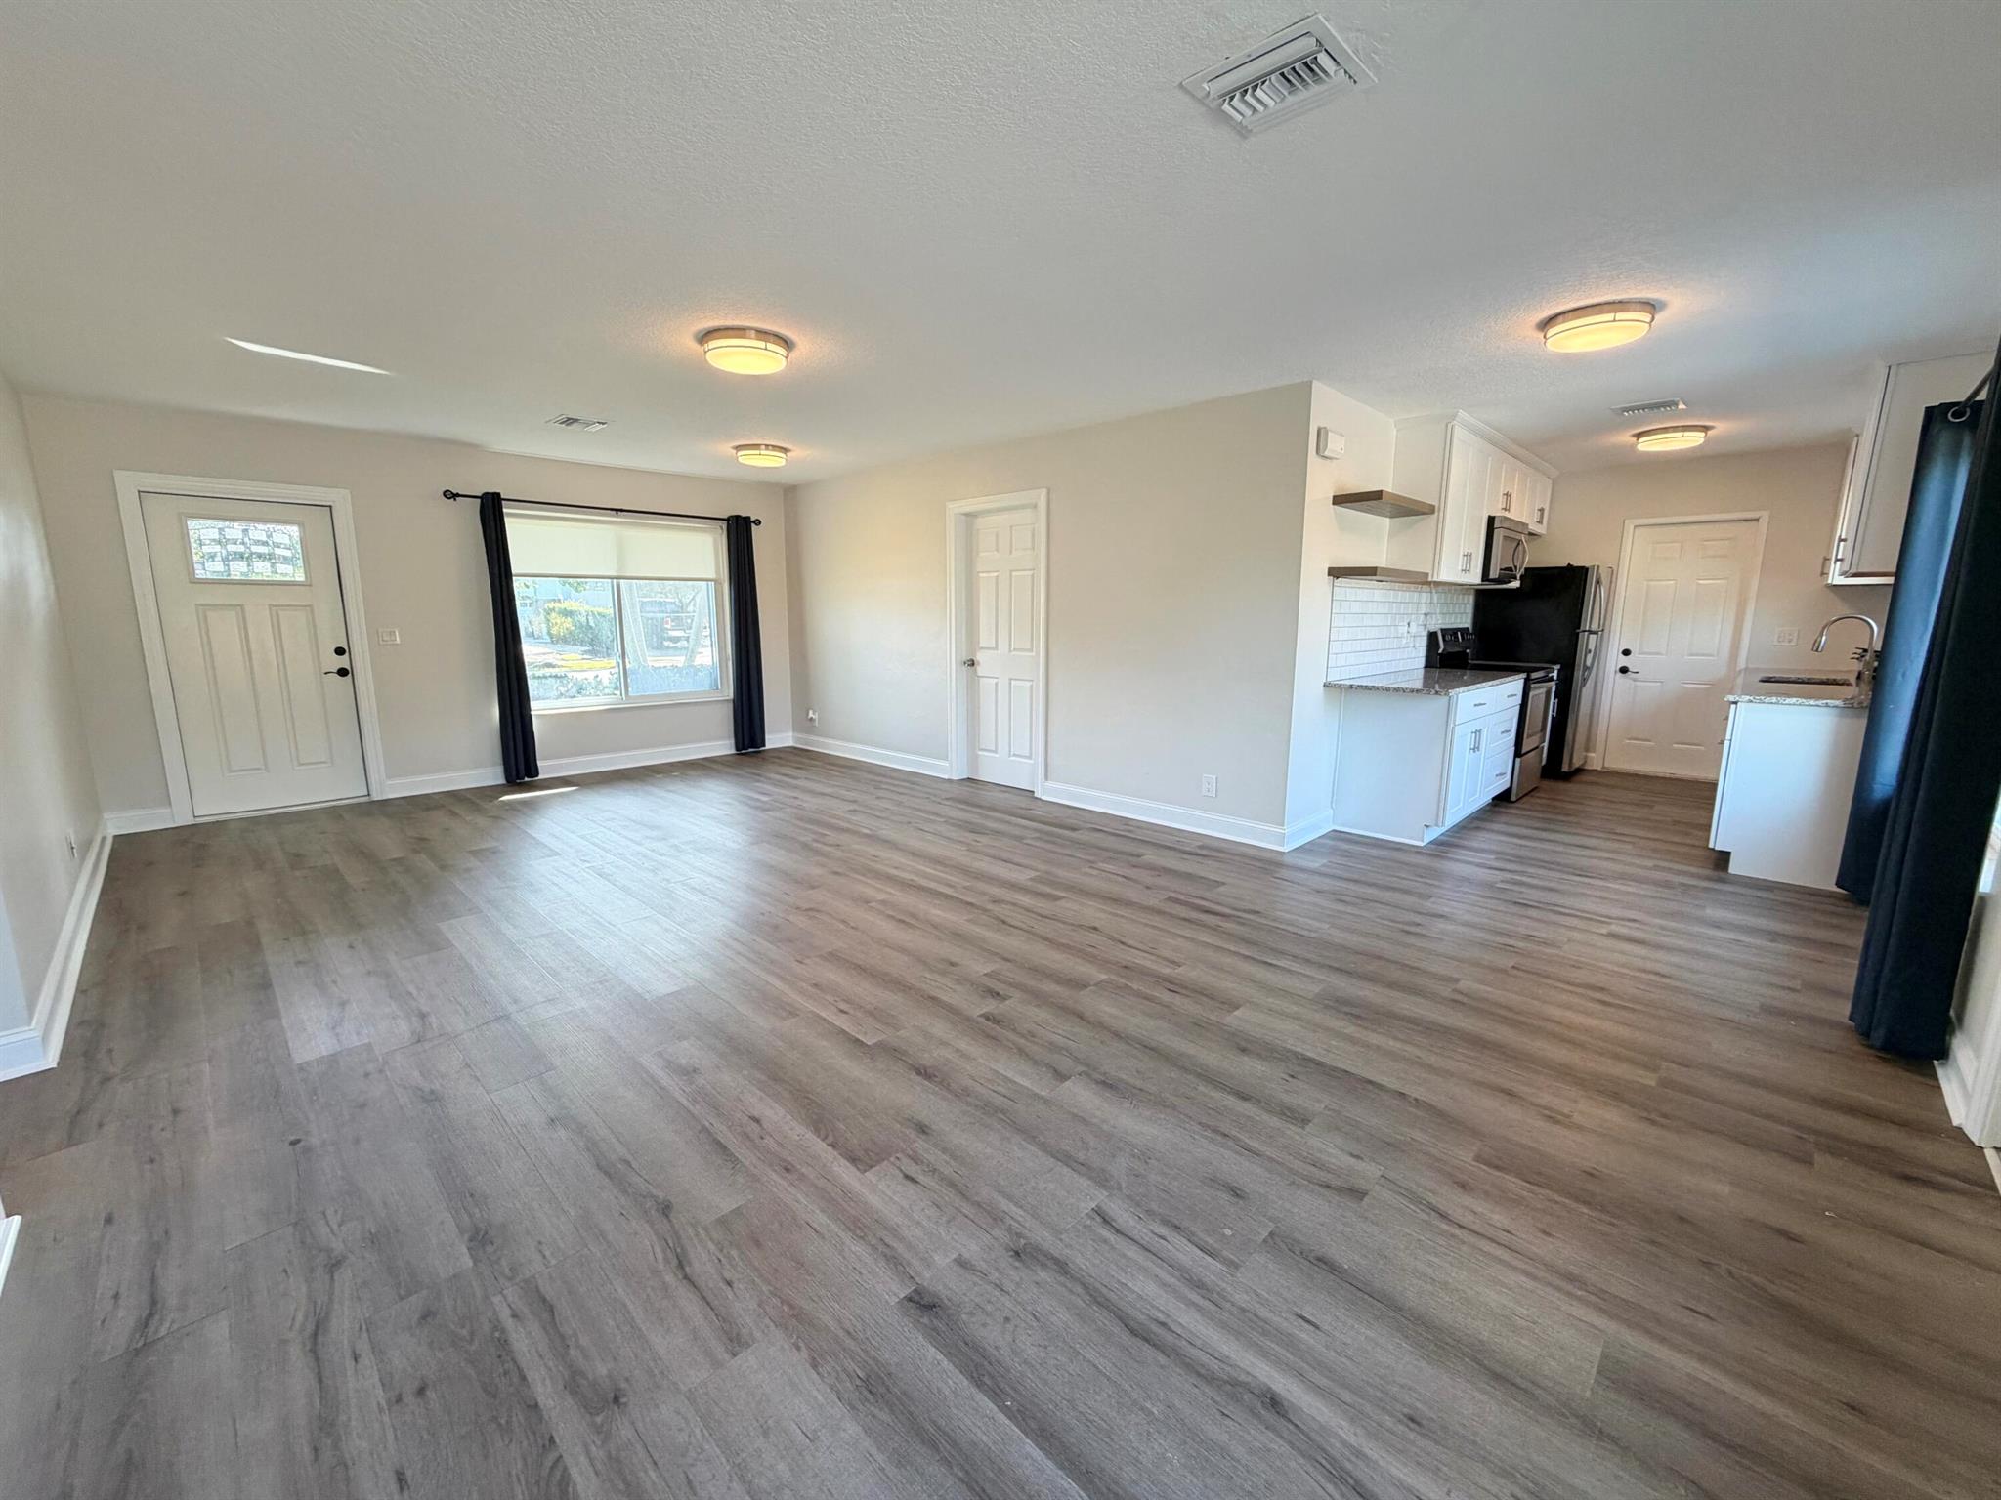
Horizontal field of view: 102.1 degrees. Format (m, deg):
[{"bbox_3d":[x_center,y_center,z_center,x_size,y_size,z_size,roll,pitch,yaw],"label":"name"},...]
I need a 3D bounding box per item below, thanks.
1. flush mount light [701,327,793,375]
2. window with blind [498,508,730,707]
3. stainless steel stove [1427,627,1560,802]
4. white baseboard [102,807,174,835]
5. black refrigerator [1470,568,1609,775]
[{"bbox_3d":[-1.113,-1.750,3.567,0.375,0.088,0.375,0,9,0],"label":"flush mount light"},{"bbox_3d":[-3.165,-1.153,6.871,0.100,1.600,1.860,9,13,44],"label":"window with blind"},{"bbox_3d":[3.549,-0.268,5.917,0.680,1.185,0.760,9,13,44],"label":"stainless steel stove"},{"bbox_3d":[-5.247,0.428,4.943,0.016,0.131,0.275,9,13,44],"label":"white baseboard"},{"bbox_3d":[4.506,-0.639,6.762,0.772,1.684,0.720,9,13,44],"label":"black refrigerator"}]

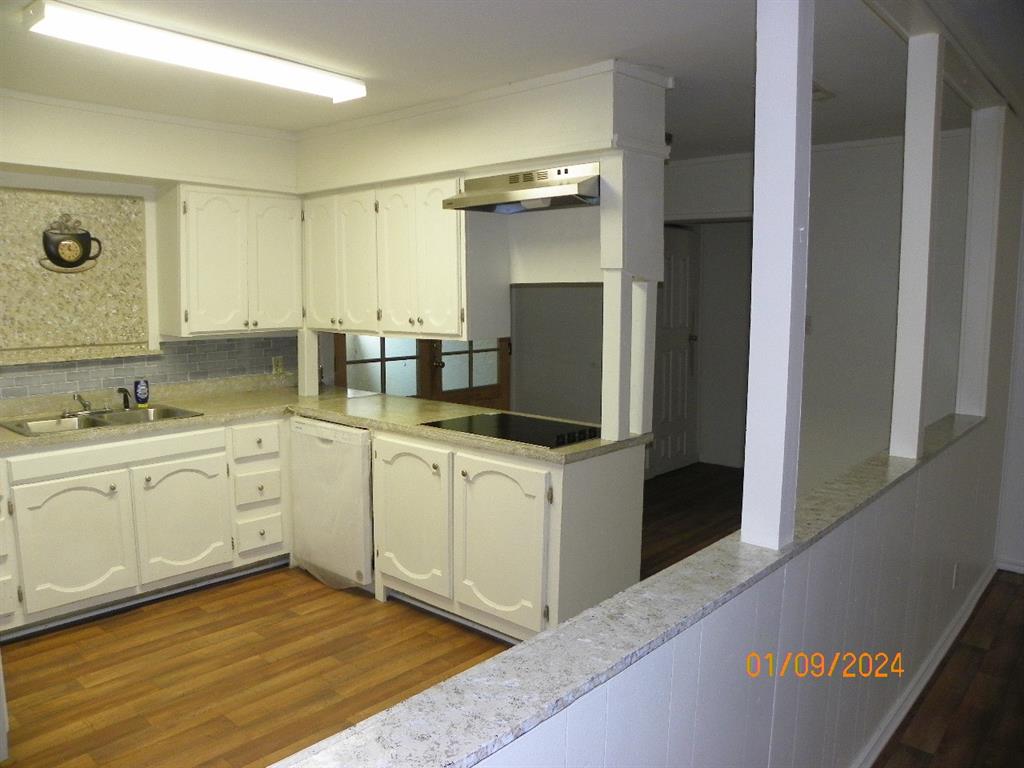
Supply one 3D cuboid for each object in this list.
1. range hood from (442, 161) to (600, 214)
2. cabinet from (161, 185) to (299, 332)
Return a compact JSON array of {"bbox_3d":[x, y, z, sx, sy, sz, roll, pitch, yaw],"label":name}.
[{"bbox_3d":[0.114,-0.843,3.347,0.759,0.145,0.432,6,9,41],"label":"range hood"},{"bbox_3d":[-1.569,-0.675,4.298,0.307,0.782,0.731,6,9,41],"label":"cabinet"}]

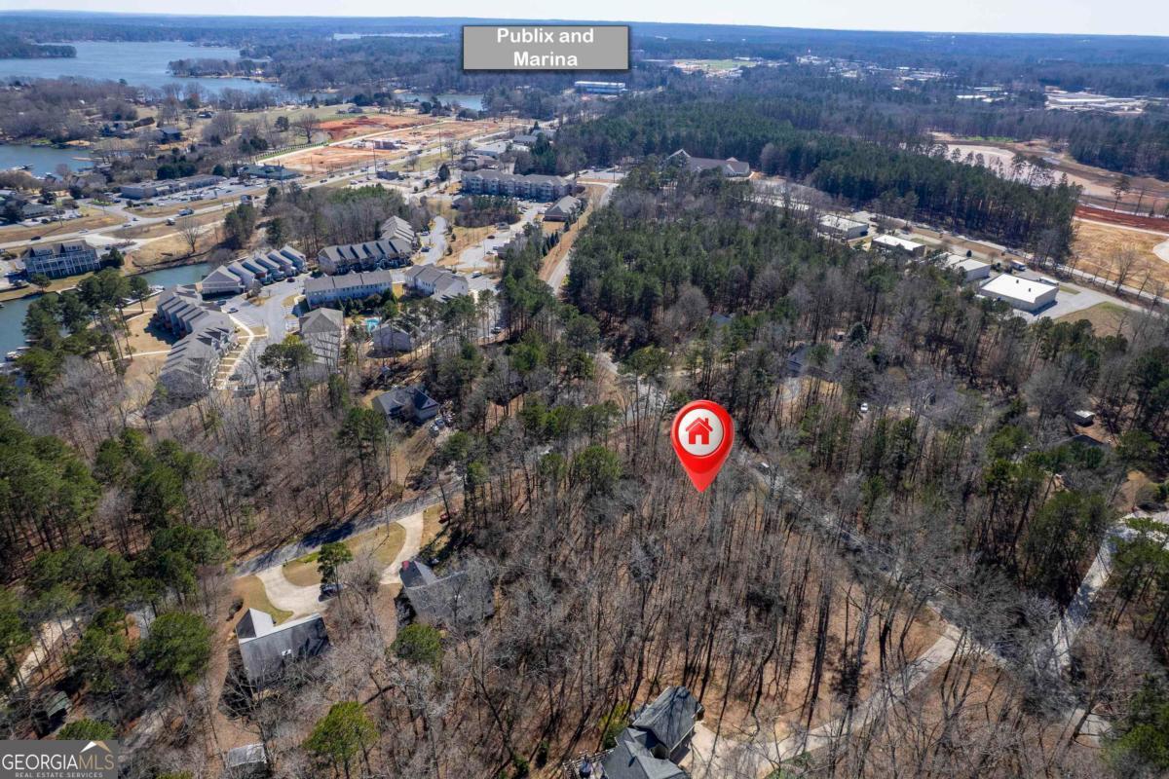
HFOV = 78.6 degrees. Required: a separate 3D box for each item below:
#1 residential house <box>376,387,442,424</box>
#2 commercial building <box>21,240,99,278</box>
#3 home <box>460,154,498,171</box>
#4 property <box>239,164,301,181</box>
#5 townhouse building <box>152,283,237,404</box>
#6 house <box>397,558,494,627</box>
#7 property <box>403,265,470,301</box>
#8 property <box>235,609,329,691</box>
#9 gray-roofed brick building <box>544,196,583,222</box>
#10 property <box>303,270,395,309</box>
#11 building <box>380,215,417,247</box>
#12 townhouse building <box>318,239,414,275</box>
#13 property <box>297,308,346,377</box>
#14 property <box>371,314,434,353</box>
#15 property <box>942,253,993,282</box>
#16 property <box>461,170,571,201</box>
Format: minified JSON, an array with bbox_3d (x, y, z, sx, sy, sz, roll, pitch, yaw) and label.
[{"bbox_3d":[-59.160,3.530,238.430,17.500,8.000,13.000,-14,31,-27],"label":"residential house"},{"bbox_3d":[-245.471,-61.404,334.088,27.026,12.517,17.069,-18,33,-32],"label":"commercial building"},{"bbox_3d":[-86.790,-187.330,587.060,24.000,9.000,25.000,17,31,27],"label":"home"},{"bbox_3d":[-234.926,-162.834,532.994,36.643,6.750,24.107,16,31,26],"label":"property"},{"bbox_3d":[-148.606,-21.591,272.331,25.119,10.434,85.983,-13,30,-25],"label":"townhouse building"},{"bbox_3d":[-30.900,43.380,157.870,16.000,8.500,14.500,-11,30,-22],"label":"house"},{"bbox_3d":[-67.939,-49.542,330.758,29.949,9.854,14.975,25,36,38],"label":"property"},{"bbox_3d":[-57.145,47.502,135.432,14.274,8.017,15.838,-13,31,-26],"label":"property"},{"bbox_3d":[-13.252,-114.129,448.026,14.946,7.329,42.429,6,28,9],"label":"gray-roofed brick building"},{"bbox_3d":[-106.660,-46.708,322.358,37.195,10.917,13.042,-13,30,-25],"label":"property"},{"bbox_3d":[-110.230,-94.570,424.440,16.000,11.000,38.000,-5,28,-12],"label":"building"},{"bbox_3d":[-116.500,-72.200,381.000,44.000,11.000,15.500,-15,32,-29],"label":"townhouse building"},{"bbox_3d":[-101.990,-19.260,278.930,14.500,11.500,46.000,-5,28,-12],"label":"property"},{"bbox_3d":[-73.570,-23.760,291.010,18.000,9.500,13.500,6,28,9],"label":"property"},{"bbox_3d":[196.550,-64.370,376.220,19.500,6.000,23.000,-17,33,-31],"label":"property"},{"bbox_3d":[-46.388,-139.223,488.649,76.786,12.286,19.196,8,28,13],"label":"property"}]

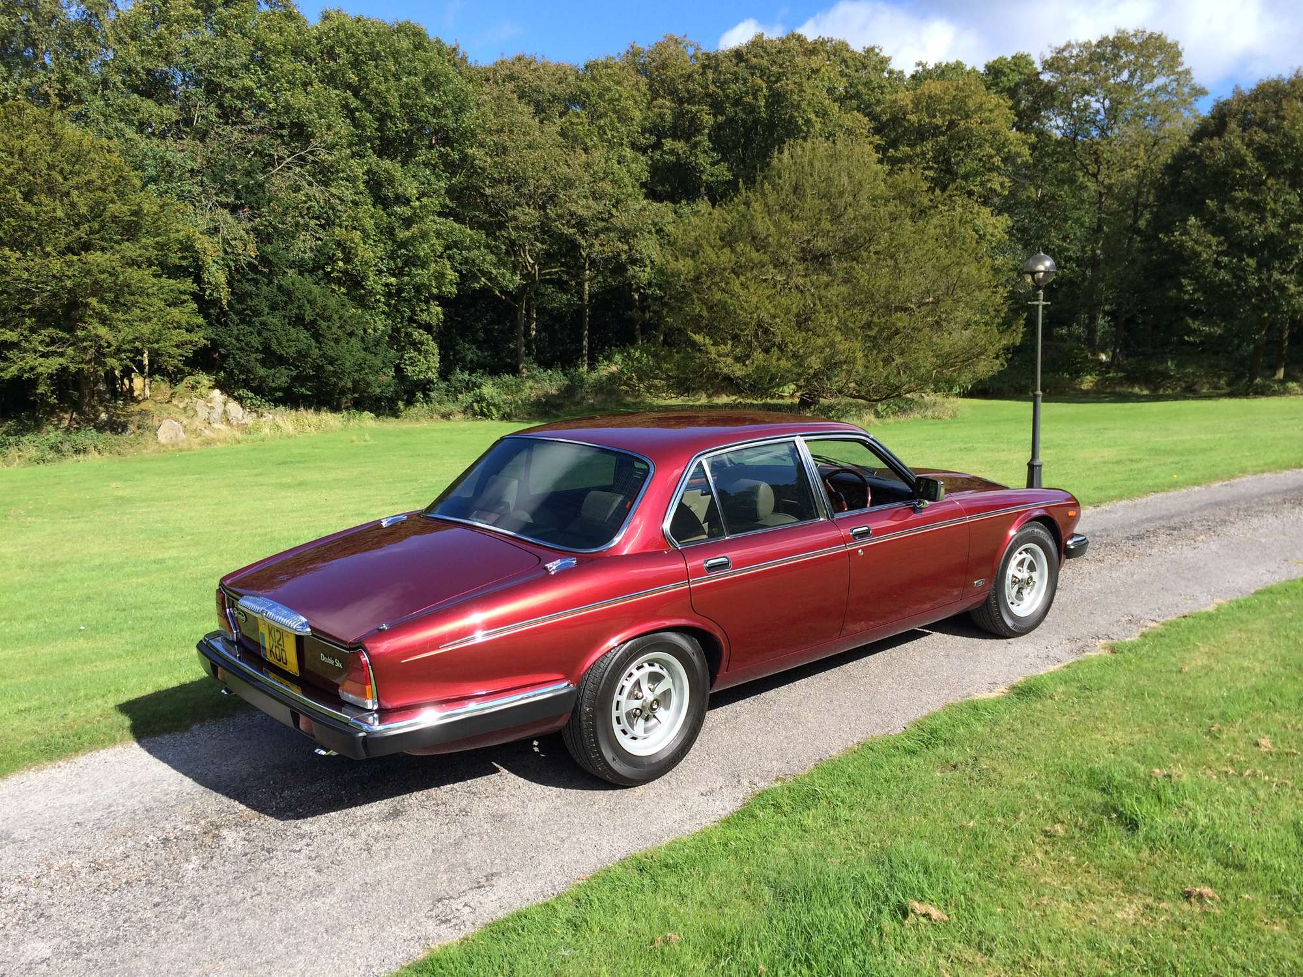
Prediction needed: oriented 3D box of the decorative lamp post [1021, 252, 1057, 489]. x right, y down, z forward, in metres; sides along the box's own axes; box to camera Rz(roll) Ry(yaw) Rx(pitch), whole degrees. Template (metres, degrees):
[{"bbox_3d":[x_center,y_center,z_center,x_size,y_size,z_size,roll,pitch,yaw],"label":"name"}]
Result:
[{"bbox_3d":[3.970,-1.176,11.600,0.360,2.570,0.360,-1,8,0],"label":"decorative lamp post"}]

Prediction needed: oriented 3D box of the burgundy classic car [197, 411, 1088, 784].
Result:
[{"bbox_3d":[0.402,0.274,5.972,4.950,1.380,1.800,-9,12,-40],"label":"burgundy classic car"}]

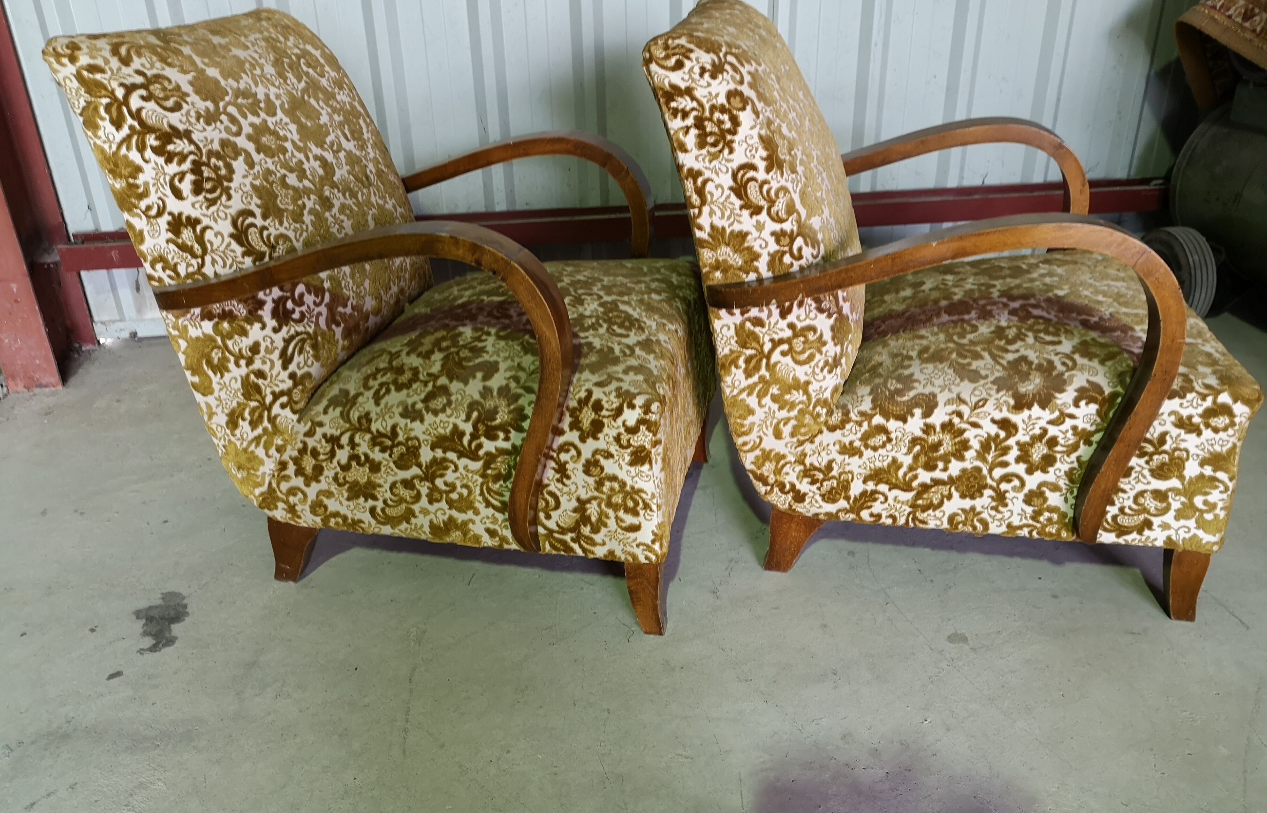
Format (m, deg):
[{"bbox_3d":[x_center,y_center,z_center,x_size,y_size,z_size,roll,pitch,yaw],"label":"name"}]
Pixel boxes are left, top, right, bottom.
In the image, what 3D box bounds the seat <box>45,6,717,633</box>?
[{"bbox_3d":[-0.304,-0.185,1.647,0.856,0.851,0.653,5,27,13],"label":"seat"}]

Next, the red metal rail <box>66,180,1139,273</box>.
[{"bbox_3d":[0.053,-0.486,2.600,2.945,0.066,0.114,-4,27,-5],"label":"red metal rail"}]

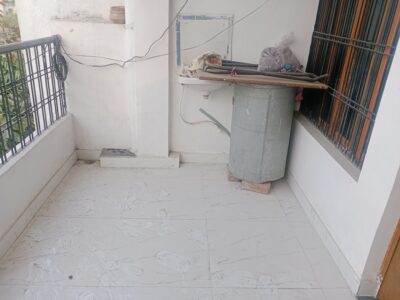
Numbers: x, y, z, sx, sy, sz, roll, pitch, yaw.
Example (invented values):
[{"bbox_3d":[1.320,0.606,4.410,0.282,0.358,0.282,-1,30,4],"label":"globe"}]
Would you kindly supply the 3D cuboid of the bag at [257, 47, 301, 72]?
[{"bbox_3d":[0.638,-0.727,2.428,0.333,0.220,0.260,1,23,-2],"label":"bag"}]

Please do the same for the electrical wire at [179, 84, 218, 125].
[{"bbox_3d":[-0.018,-0.400,2.683,0.322,0.361,0.090,1,23,-2],"label":"electrical wire"}]

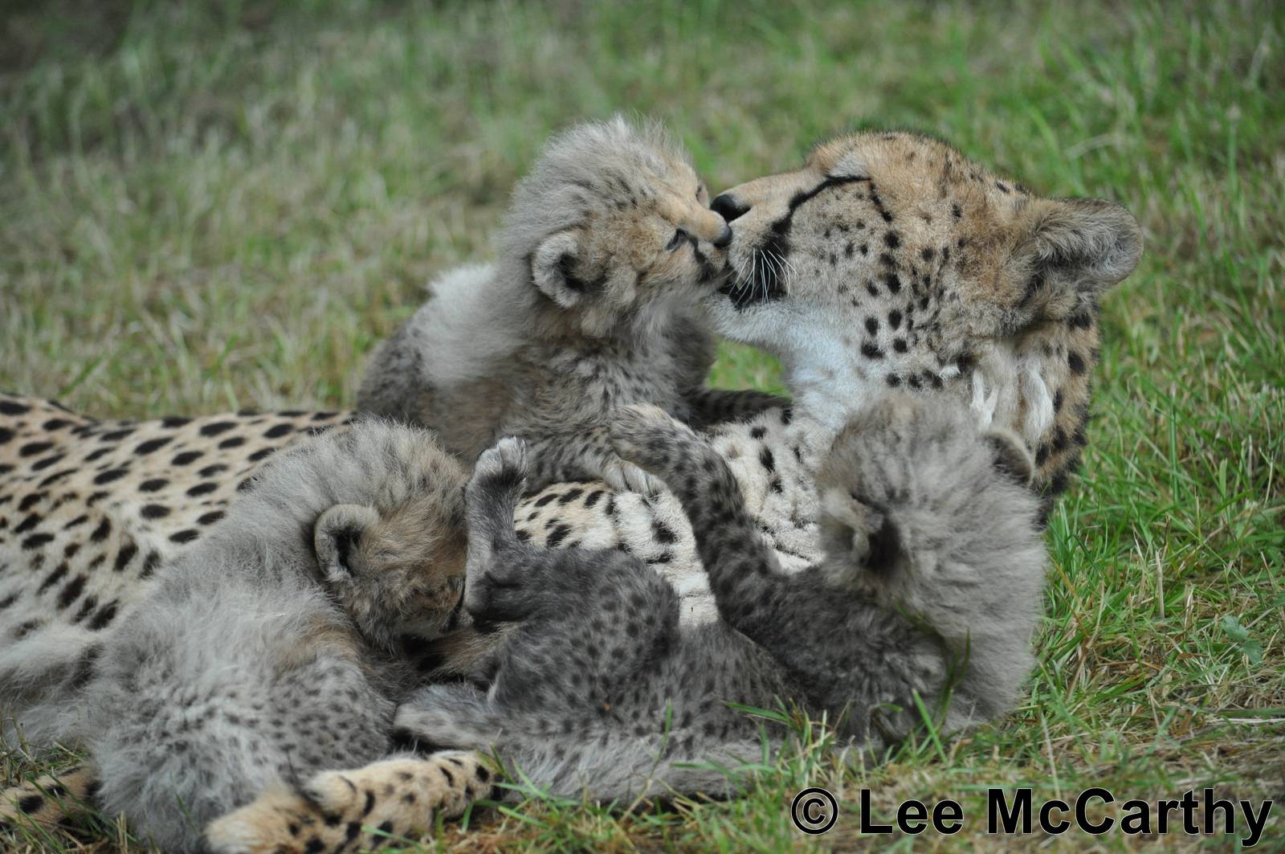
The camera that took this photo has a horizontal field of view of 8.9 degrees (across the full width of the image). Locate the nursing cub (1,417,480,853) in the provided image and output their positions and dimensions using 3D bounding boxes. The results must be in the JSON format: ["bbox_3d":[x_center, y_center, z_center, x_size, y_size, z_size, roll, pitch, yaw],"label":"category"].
[{"bbox_3d":[-0.218,0.118,4.680,0.290,0.210,0.190,-9,14,-39],"label":"nursing cub"}]

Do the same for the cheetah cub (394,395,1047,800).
[{"bbox_3d":[0.044,0.099,4.720,0.360,0.210,0.185,-8,-7,0],"label":"cheetah cub"}]

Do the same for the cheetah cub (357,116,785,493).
[{"bbox_3d":[-0.053,-0.070,4.870,0.260,0.210,0.165,6,13,30],"label":"cheetah cub"}]

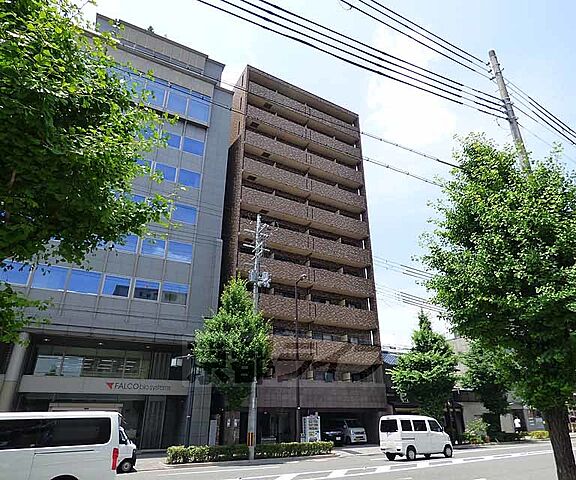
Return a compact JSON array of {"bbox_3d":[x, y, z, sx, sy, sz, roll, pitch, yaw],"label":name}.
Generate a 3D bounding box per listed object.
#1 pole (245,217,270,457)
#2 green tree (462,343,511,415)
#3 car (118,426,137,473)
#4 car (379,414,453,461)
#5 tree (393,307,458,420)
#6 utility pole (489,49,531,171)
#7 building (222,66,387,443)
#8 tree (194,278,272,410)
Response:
[{"bbox_3d":[-1.664,4.359,18.966,1.600,13.100,1.200,13,-28,-25],"label":"pole"},{"bbox_3d":[14.347,10.616,25.644,3.900,7.619,3.900,12,-28,-24],"label":"green tree"},{"bbox_3d":[-7.932,8.488,14.280,3.395,1.820,1.475,12,-28,-24],"label":"car"},{"bbox_3d":[6.469,9.856,17.347,3.395,1.880,1.475,11,-27,-22],"label":"car"},{"bbox_3d":[9.684,9.124,23.798,4.500,8.720,4.500,12,-28,-24],"label":"tree"},{"bbox_3d":[7.076,-0.486,9.447,0.400,13.872,0.400,12,-28,-24],"label":"utility pole"},{"bbox_3d":[-1.496,1.665,34.048,12.690,31.000,14.000,13,-28,-25],"label":"building"},{"bbox_3d":[-2.993,6.141,17.948,4.100,8.900,4.000,13,-28,-25],"label":"tree"}]

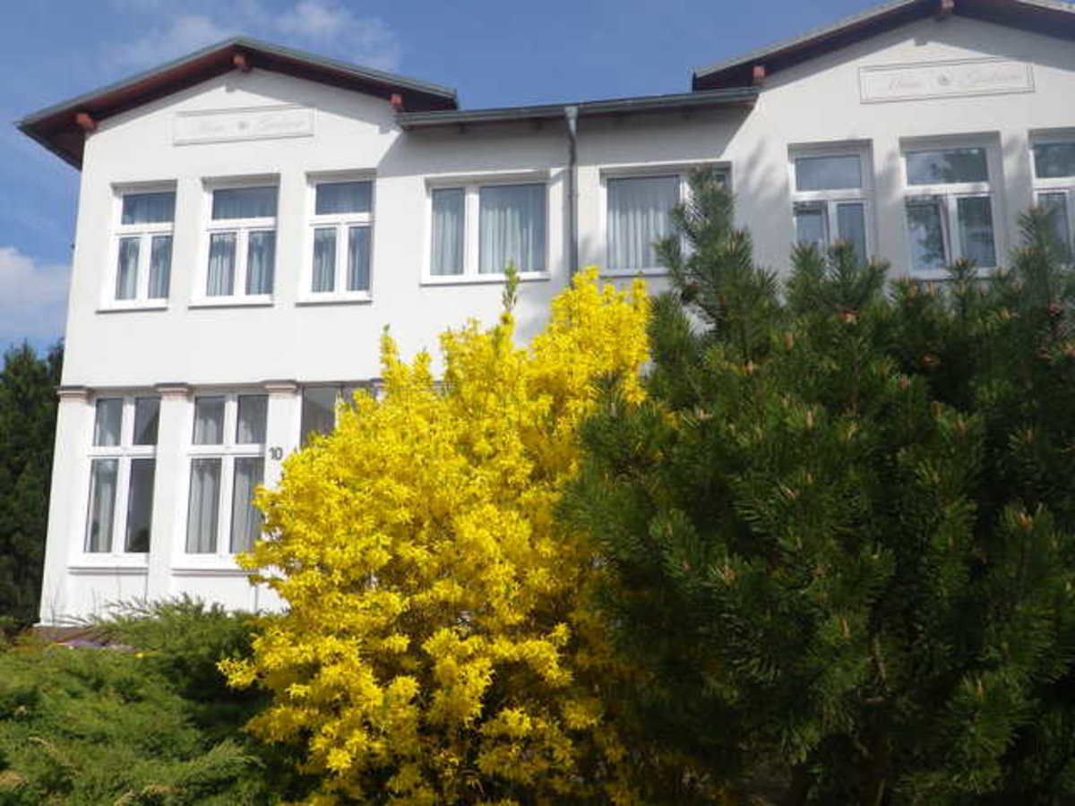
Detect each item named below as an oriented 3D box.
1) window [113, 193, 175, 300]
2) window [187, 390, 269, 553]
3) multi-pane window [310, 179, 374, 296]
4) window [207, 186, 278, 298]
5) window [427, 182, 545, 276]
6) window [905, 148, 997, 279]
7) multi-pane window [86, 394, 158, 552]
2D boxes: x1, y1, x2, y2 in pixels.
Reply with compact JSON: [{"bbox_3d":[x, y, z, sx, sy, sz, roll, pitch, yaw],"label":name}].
[{"bbox_3d":[-5.086,-2.007,11.258,0.862,1.578,0.150,-1,-9,8],"label":"window"},{"bbox_3d":[-3.765,0.912,10.603,0.980,2.019,0.150,-1,-9,8],"label":"window"},{"bbox_3d":[-2.437,-2.050,10.879,0.862,1.568,0.150,-1,-9,8],"label":"multi-pane window"},{"bbox_3d":[-3.753,-2.037,11.068,0.970,1.568,0.150,-1,-9,8],"label":"window"},{"bbox_3d":[-0.595,-2.098,10.618,1.480,1.264,0.150,-1,-9,8],"label":"window"},{"bbox_3d":[4.687,-2.173,9.860,0.990,1.529,0.150,-1,-9,8],"label":"window"},{"bbox_3d":[-5.125,0.938,10.797,0.911,1.989,0.150,-1,-9,8],"label":"multi-pane window"}]

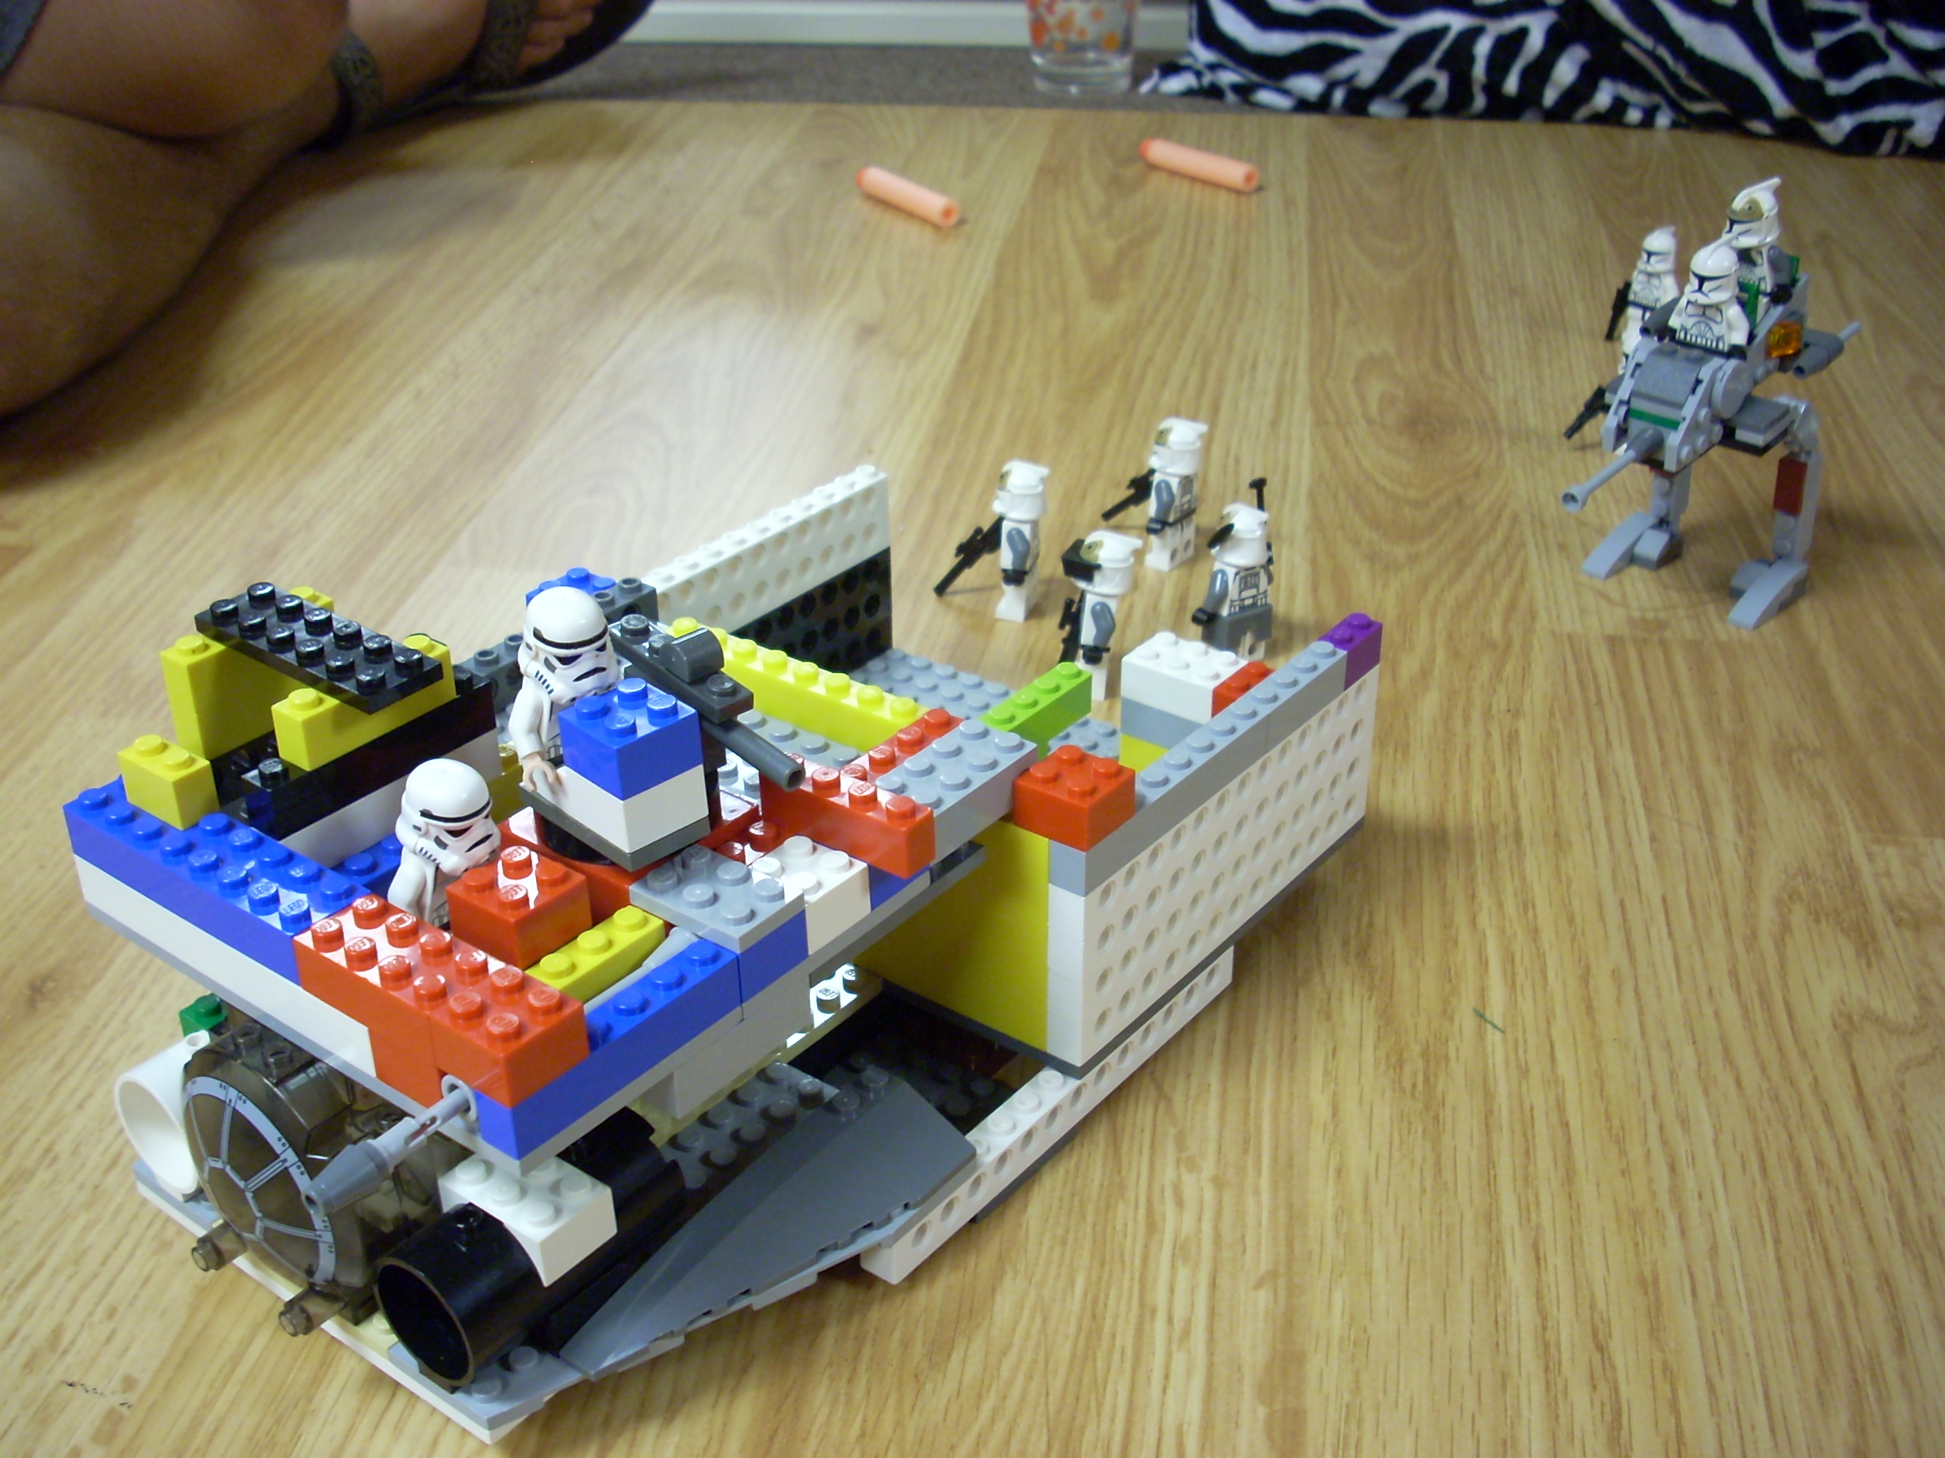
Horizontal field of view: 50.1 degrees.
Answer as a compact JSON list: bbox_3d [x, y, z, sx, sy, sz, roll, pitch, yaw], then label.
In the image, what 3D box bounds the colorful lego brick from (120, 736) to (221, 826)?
[{"bbox_3d":[-0.136,0.008,0.352,0.016,0.011,0.008,20,36,32],"label":"colorful lego brick"}]

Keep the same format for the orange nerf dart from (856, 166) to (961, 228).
[{"bbox_3d":[-0.032,-0.244,0.950,0.013,0.013,0.072,-21,35,-31],"label":"orange nerf dart"}]

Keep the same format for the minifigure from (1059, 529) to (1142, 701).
[{"bbox_3d":[0.033,-0.031,0.544,0.022,0.044,0.025,8,31,15],"label":"minifigure"}]

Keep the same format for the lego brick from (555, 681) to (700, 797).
[{"bbox_3d":[-0.055,0.001,0.333,0.016,0.011,0.016,-27,38,-38],"label":"lego brick"}]

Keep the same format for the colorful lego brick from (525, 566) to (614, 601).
[{"bbox_3d":[-0.089,-0.027,0.470,0.016,0.011,0.016,21,36,32],"label":"colorful lego brick"}]

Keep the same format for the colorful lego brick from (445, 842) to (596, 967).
[{"bbox_3d":[-0.072,0.028,0.336,0.016,0.011,0.016,21,36,32],"label":"colorful lego brick"}]

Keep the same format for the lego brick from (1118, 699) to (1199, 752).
[{"bbox_3d":[0.050,-0.003,0.480,0.028,0.010,0.016,20,36,32],"label":"lego brick"}]

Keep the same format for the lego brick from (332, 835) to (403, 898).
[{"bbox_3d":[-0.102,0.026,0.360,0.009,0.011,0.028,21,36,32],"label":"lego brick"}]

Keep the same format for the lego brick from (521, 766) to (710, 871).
[{"bbox_3d":[-0.060,0.009,0.343,0.016,0.013,0.032,-26,39,-38],"label":"lego brick"}]

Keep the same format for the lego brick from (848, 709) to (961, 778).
[{"bbox_3d":[-0.013,0.007,0.377,0.008,0.011,0.032,20,35,32],"label":"lego brick"}]

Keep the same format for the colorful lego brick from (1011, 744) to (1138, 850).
[{"bbox_3d":[0.019,0.012,0.375,0.016,0.011,0.016,21,36,32],"label":"colorful lego brick"}]

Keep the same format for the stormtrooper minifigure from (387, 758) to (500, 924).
[{"bbox_3d":[-0.086,0.023,0.346,0.018,0.033,0.023,21,36,32],"label":"stormtrooper minifigure"}]

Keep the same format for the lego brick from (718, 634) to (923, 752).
[{"bbox_3d":[-0.035,-0.008,0.404,0.063,0.011,0.008,20,35,32],"label":"lego brick"}]

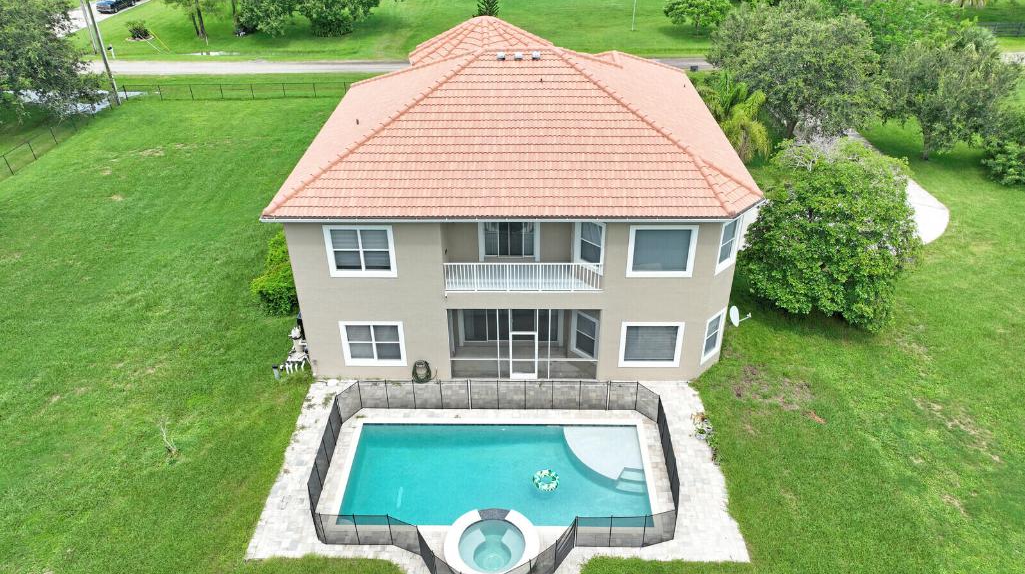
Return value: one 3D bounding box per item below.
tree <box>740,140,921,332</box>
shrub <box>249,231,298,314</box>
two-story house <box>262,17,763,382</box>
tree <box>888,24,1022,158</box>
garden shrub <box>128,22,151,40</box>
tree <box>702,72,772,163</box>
[{"bbox_3d":[12.230,-2.244,27.690,6.300,6.600,6.300,0,32,2],"label":"tree"},{"bbox_3d":[-9.302,-0.582,30.436,2.600,1.650,4.200,0,32,0],"label":"shrub"},{"bbox_3d":[0.338,-5.380,29.639,16.600,10.200,17.000,0,32,2],"label":"two-story house"},{"bbox_3d":[25.549,-10.865,41.394,7.600,7.400,7.400,0,32,0],"label":"tree"},{"bbox_3d":[-37.645,-25.898,71.652,2.000,1.700,2.000,0,32,2],"label":"garden shrub"},{"bbox_3d":[12.409,-9.284,40.035,4.200,5.500,4.200,0,32,2],"label":"tree"}]

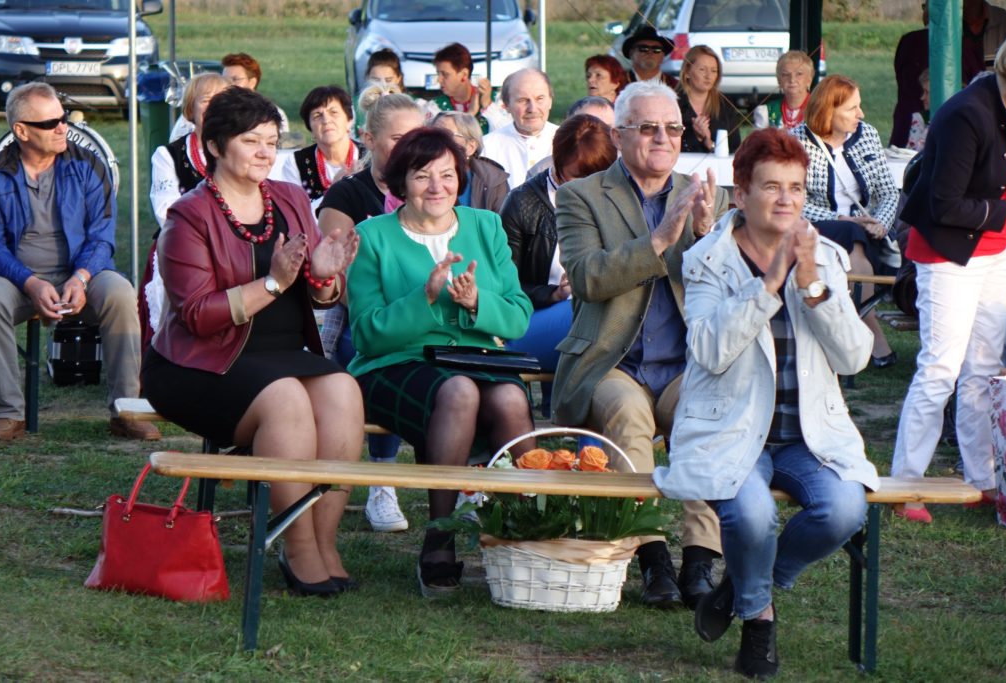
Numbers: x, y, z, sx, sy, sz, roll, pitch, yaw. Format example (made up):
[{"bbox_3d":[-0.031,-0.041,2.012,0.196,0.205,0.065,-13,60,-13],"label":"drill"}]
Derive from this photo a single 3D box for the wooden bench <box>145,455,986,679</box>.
[{"bbox_3d":[0.160,0.572,10.570,2.130,0.470,0.250,2,6,-8],"label":"wooden bench"}]

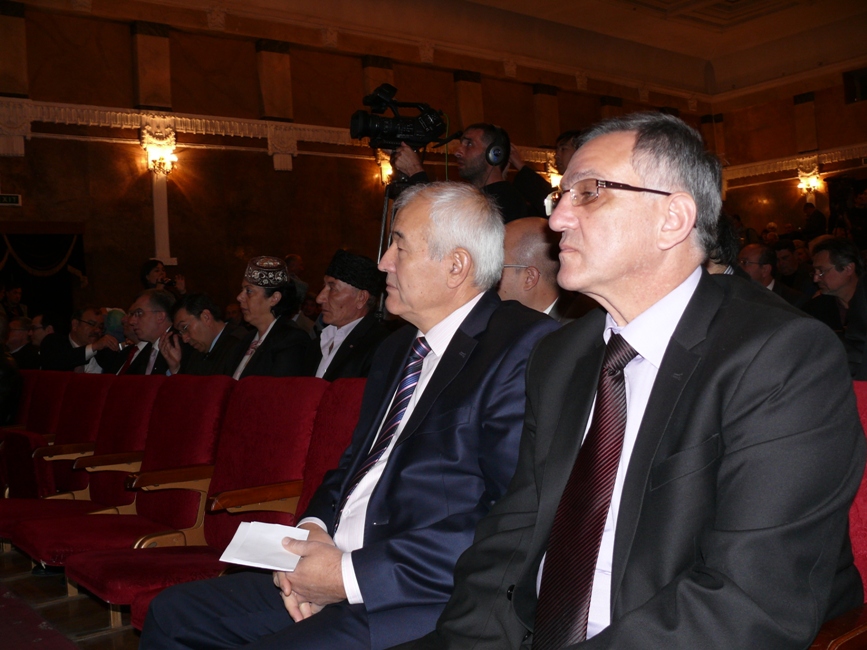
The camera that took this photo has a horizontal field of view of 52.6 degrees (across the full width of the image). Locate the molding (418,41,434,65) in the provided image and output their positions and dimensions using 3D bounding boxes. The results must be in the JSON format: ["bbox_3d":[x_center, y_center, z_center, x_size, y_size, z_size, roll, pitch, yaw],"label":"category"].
[{"bbox_3d":[-0.113,-4.398,14.147,0.237,0.301,0.120,-4,1,-40],"label":"molding"}]

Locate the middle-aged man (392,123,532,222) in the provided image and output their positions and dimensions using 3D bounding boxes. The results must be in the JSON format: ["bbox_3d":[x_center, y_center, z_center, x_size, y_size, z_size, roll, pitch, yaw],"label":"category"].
[{"bbox_3d":[0.205,0.097,3.461,0.600,1.780,0.580,-4,1,-22],"label":"middle-aged man"}]

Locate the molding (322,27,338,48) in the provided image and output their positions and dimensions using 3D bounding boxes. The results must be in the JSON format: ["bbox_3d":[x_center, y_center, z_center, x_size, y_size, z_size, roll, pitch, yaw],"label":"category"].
[{"bbox_3d":[-1.525,-4.256,12.976,0.237,0.301,0.120,-4,1,-40],"label":"molding"}]

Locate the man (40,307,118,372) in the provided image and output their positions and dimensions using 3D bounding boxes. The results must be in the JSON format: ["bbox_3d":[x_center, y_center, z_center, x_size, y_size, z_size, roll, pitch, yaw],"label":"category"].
[{"bbox_3d":[-1.966,0.528,4.768,0.600,1.230,0.750,-4,1,6],"label":"man"}]

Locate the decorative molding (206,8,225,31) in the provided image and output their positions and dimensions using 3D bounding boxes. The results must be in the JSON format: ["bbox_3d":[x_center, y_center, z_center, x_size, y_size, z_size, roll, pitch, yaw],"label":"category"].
[{"bbox_3d":[-2.925,-4.131,11.815,0.237,0.301,0.120,-4,1,-40],"label":"decorative molding"}]

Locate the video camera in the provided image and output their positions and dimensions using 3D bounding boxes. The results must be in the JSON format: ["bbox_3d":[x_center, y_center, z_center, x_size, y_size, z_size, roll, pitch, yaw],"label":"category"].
[{"bbox_3d":[-0.128,-0.781,3.300,0.340,0.215,0.170,-4,1,-16],"label":"video camera"}]

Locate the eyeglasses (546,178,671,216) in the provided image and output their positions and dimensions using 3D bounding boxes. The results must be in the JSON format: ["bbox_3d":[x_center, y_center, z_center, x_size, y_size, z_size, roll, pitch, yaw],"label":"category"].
[{"bbox_3d":[0.227,-0.149,1.126,0.145,0.048,0.142,4,-1,-20],"label":"eyeglasses"}]

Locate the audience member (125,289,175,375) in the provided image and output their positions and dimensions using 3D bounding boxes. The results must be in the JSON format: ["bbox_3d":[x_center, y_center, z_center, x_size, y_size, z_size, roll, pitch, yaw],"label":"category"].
[{"bbox_3d":[-1.375,0.476,3.899,0.780,1.280,0.550,-4,1,-40],"label":"audience member"}]

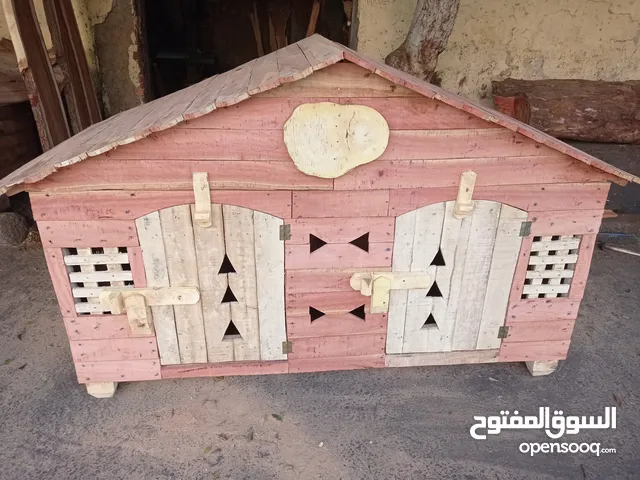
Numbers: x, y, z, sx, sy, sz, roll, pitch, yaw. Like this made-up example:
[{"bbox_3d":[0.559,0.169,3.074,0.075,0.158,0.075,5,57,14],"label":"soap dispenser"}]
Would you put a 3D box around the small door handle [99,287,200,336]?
[{"bbox_3d":[-0.553,0.225,1.711,0.320,0.163,0.053,-2,26,-4],"label":"small door handle"}]

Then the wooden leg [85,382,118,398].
[{"bbox_3d":[-0.789,0.519,1.917,0.105,0.075,0.100,-2,26,-4],"label":"wooden leg"}]

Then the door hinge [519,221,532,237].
[{"bbox_3d":[0.682,-0.035,1.710,0.040,0.056,0.010,-2,26,-4],"label":"door hinge"}]

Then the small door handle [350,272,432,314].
[{"bbox_3d":[0.238,0.175,1.753,0.274,0.145,0.050,-2,26,-4],"label":"small door handle"}]

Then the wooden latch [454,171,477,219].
[{"bbox_3d":[0.454,-0.143,1.615,0.060,0.155,0.045,-2,26,-4],"label":"wooden latch"}]

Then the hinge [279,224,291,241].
[{"bbox_3d":[-0.110,-0.022,1.652,0.033,0.056,0.010,-2,26,-4],"label":"hinge"}]

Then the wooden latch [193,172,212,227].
[{"bbox_3d":[-0.350,-0.125,1.558,0.053,0.168,0.045,-2,26,-4],"label":"wooden latch"}]

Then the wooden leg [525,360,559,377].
[{"bbox_3d":[0.862,0.472,2.029,0.097,0.069,0.100,-2,26,-4],"label":"wooden leg"}]

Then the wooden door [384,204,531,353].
[{"bbox_3d":[0.460,0.140,1.789,0.435,0.600,0.026,-2,26,-4],"label":"wooden door"}]

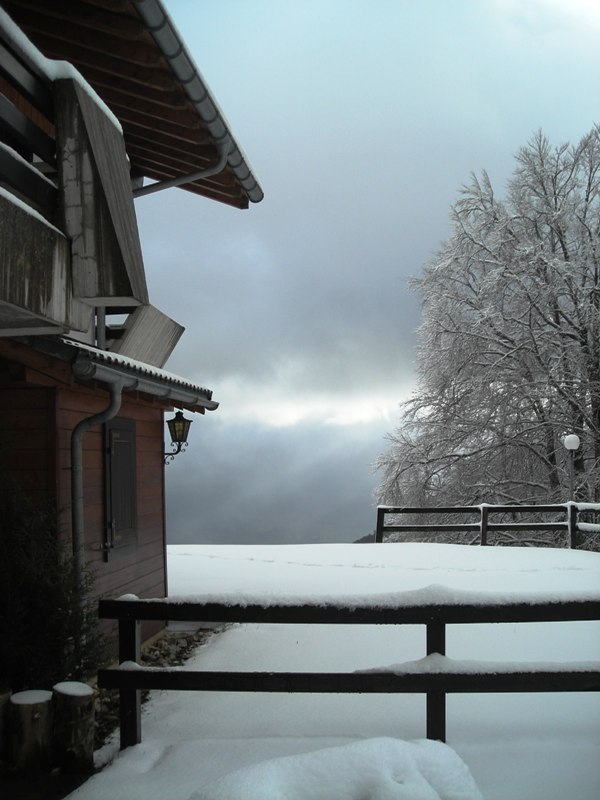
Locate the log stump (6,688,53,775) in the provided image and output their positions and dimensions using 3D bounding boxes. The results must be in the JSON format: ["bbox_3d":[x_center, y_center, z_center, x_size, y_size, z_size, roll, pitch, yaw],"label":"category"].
[{"bbox_3d":[-1.744,2.151,5.687,0.285,0.440,0.285,-1,-3,0],"label":"log stump"}]

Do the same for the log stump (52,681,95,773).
[{"bbox_3d":[-1.470,2.117,5.686,0.265,0.490,0.265,-1,-3,0],"label":"log stump"}]

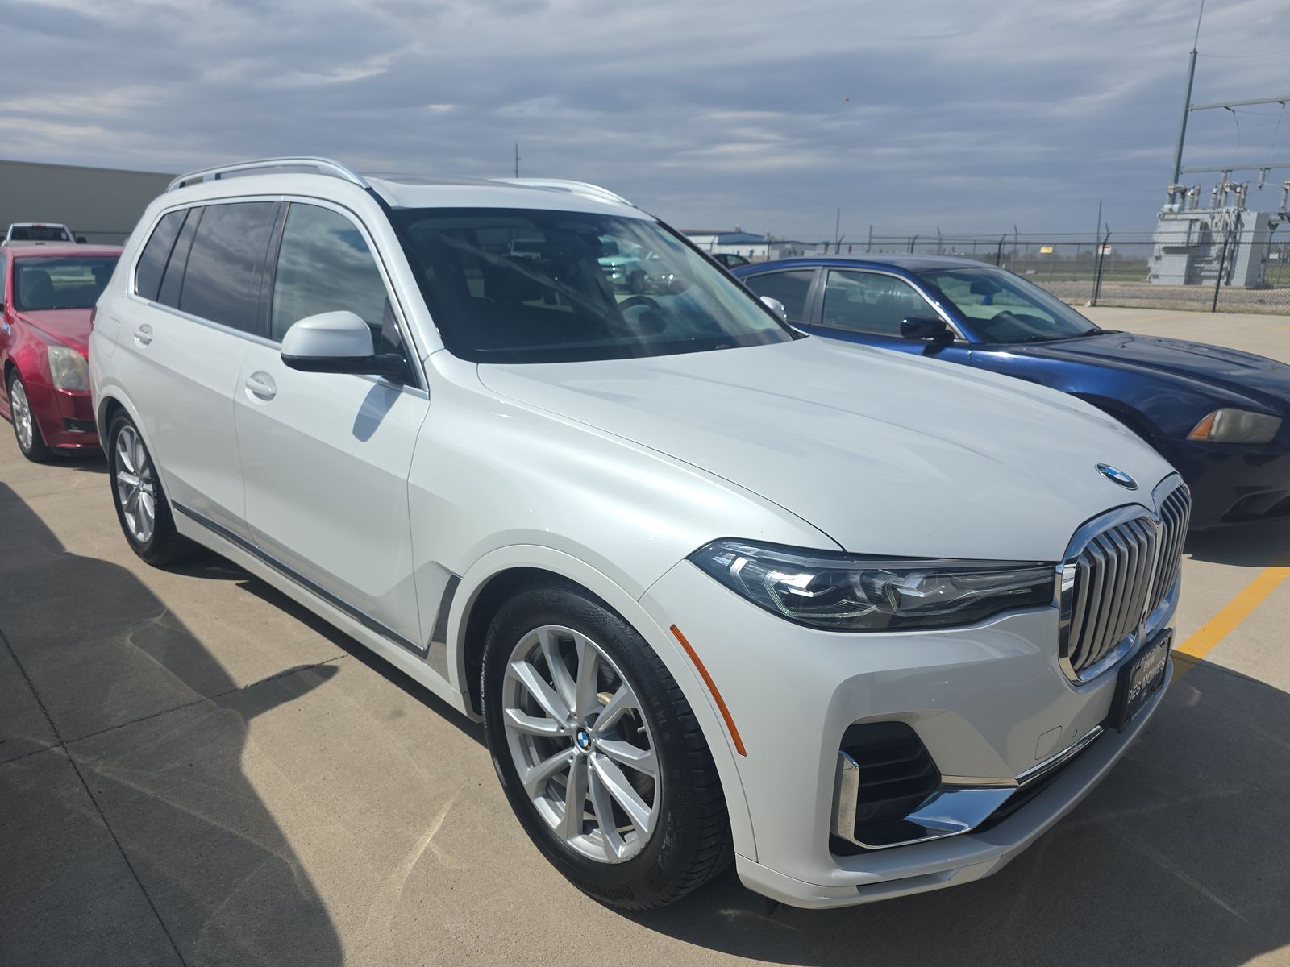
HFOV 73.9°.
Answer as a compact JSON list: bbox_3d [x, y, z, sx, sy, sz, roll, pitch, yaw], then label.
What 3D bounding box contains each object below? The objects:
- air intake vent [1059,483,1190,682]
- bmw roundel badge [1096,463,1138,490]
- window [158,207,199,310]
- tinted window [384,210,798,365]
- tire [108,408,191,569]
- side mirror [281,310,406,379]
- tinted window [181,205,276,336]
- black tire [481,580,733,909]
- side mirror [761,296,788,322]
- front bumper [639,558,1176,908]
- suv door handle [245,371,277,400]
[{"bbox_3d":[1.117,0.194,1.953,0.110,0.390,0.755,15,20,42],"label":"air intake vent"},{"bbox_3d":[1.072,-0.015,1.947,0.098,0.014,0.098,-14,46,-44],"label":"bmw roundel badge"},{"bbox_3d":[-1.878,-0.922,3.479,0.240,0.415,0.040,15,-3,42],"label":"window"},{"bbox_3d":[-0.121,-0.694,2.972,1.530,0.120,0.820,-14,55,-44],"label":"tinted window"},{"bbox_3d":[-2.297,-0.015,4.106,0.785,0.785,0.280,15,20,42],"label":"tire"},{"bbox_3d":[-0.821,-0.373,2.343,0.230,0.200,0.260,15,20,42],"label":"side mirror"},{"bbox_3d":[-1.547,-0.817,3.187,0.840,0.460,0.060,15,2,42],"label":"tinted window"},{"bbox_3d":[-0.069,0.566,2.023,0.785,0.785,0.280,15,20,42],"label":"black tire"},{"bbox_3d":[0.554,-0.711,3.727,0.220,0.190,0.250,15,20,42],"label":"side mirror"},{"bbox_3d":[0.910,0.361,2.205,0.740,0.700,1.970,15,20,42],"label":"front bumper"},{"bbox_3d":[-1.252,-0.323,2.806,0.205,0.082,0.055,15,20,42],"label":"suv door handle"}]

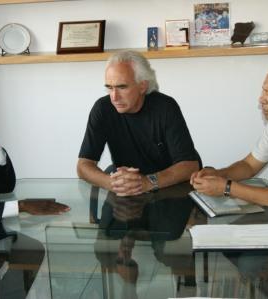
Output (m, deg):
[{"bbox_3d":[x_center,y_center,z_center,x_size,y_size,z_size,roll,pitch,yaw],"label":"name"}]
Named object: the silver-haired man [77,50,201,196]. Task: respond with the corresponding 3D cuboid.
[{"bbox_3d":[0.036,0.214,2.877,0.570,1.280,0.700,-2,14,7],"label":"silver-haired man"}]

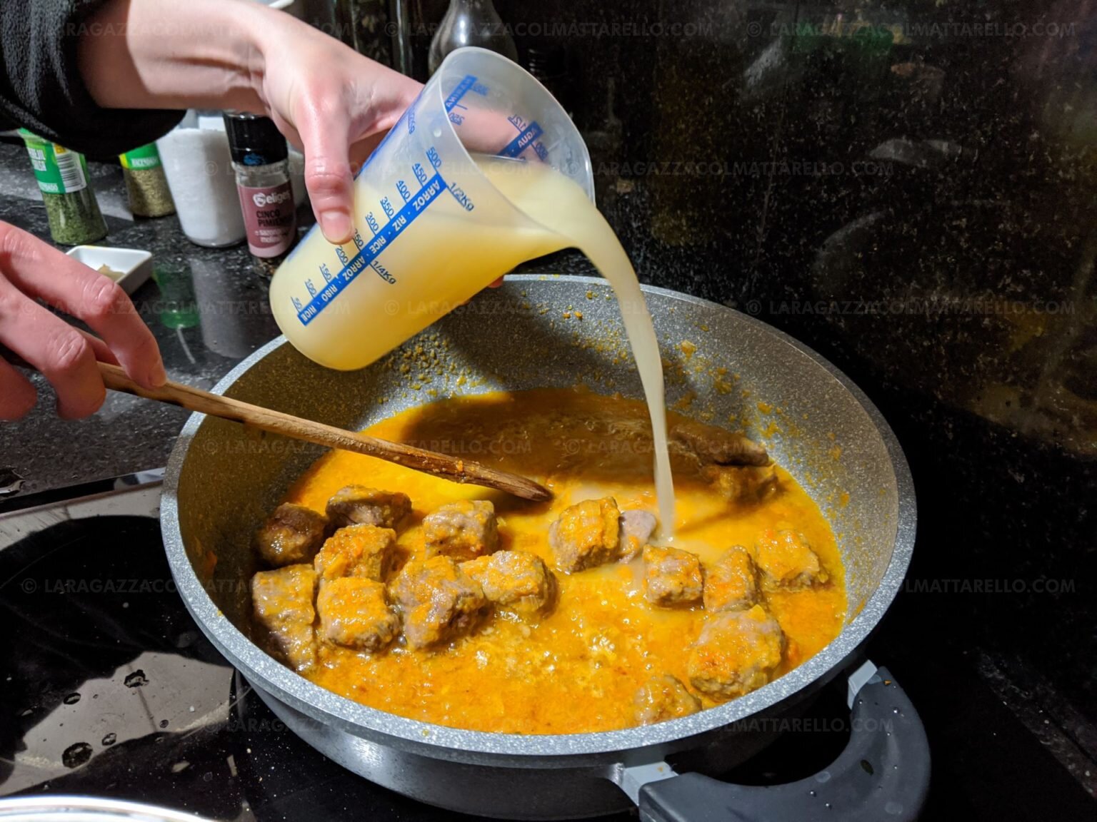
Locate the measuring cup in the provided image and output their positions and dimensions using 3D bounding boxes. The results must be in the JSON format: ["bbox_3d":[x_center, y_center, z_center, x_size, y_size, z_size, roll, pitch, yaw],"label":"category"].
[{"bbox_3d":[-0.059,-0.077,0.393,0.154,0.091,0.083,-30,2,39],"label":"measuring cup"}]

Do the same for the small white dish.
[{"bbox_3d":[-0.350,-0.101,0.658,0.067,0.022,0.067,5,36,6],"label":"small white dish"}]

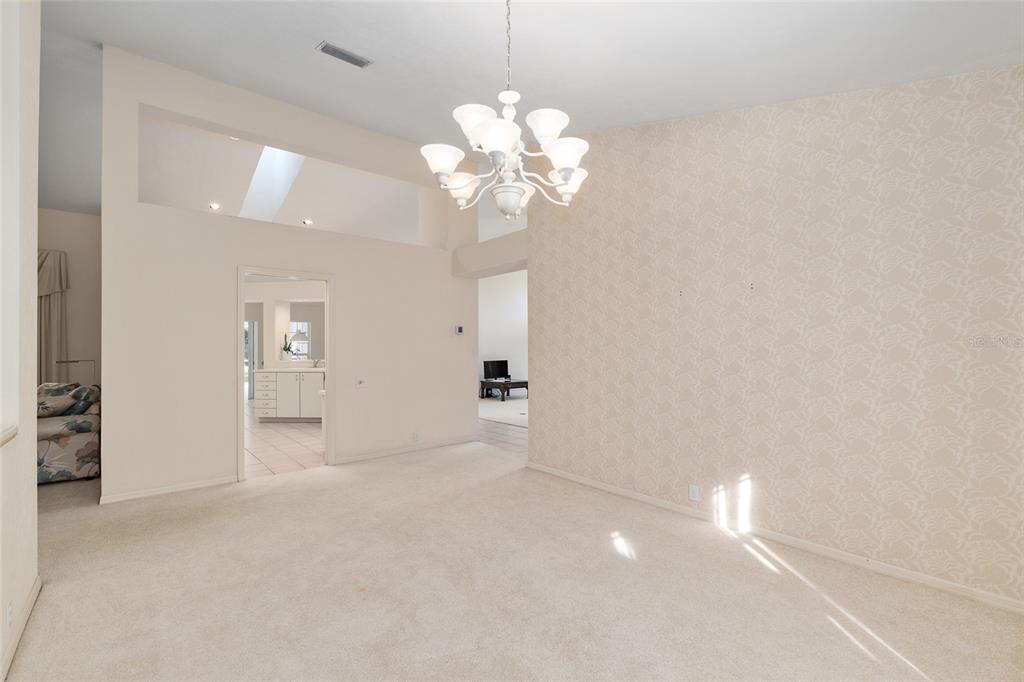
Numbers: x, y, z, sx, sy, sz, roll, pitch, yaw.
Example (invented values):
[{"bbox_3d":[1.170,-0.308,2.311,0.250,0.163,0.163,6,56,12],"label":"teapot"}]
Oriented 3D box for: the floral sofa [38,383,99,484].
[{"bbox_3d":[-5.081,0.920,4.780,0.920,0.920,1.900,0,0,-36],"label":"floral sofa"}]

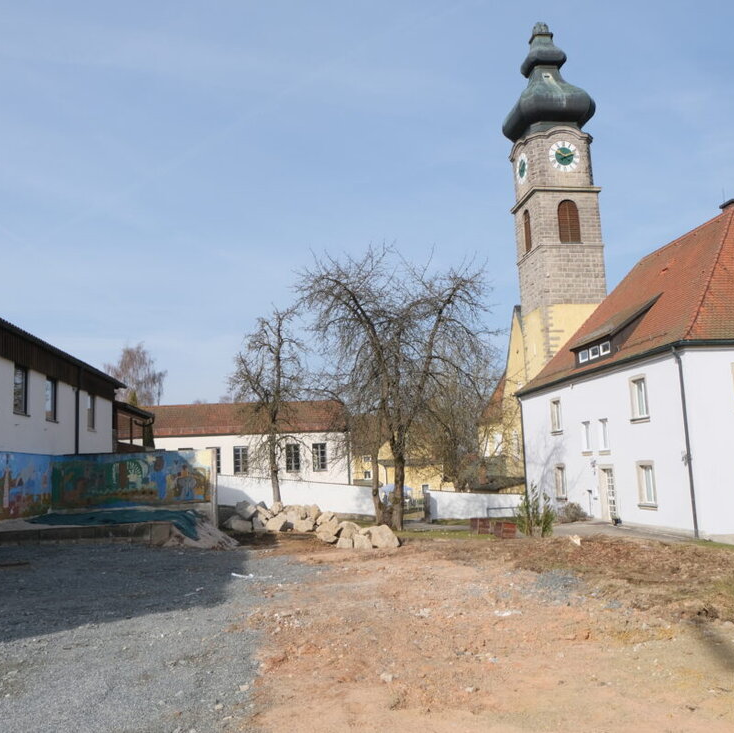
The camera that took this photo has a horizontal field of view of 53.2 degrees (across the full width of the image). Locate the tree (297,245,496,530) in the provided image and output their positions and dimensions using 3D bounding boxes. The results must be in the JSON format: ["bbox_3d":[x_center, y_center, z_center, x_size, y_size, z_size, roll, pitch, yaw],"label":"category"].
[{"bbox_3d":[1.017,0.561,24.140,6.588,9.461,6.258,-1,-8,-7],"label":"tree"}]

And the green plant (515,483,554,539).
[{"bbox_3d":[4.976,4.261,21.644,1.220,1.532,1.000,-1,-8,-7],"label":"green plant"}]

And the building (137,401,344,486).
[{"bbox_3d":[-9.865,5.864,49.101,17.000,6.665,8.500,-1,-8,-7],"label":"building"}]

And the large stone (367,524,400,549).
[{"bbox_3d":[0.322,3.565,15.498,0.673,0.469,0.550,-1,-8,-7],"label":"large stone"}]

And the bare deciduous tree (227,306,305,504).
[{"bbox_3d":[-3.935,1.831,28.764,3.030,8.547,3.030,-1,-8,-7],"label":"bare deciduous tree"}]

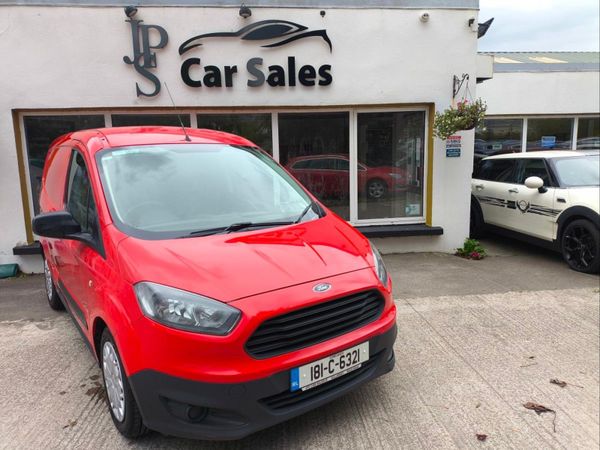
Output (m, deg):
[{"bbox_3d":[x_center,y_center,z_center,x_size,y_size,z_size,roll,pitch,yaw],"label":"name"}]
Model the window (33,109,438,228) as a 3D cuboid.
[{"bbox_3d":[-0.905,-0.761,6.236,5.680,1.750,0.100,-2,9,-6],"label":"window"}]

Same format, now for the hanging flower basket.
[{"bbox_3d":[2.182,-1.434,5.889,0.580,0.510,0.560,-2,9,-6],"label":"hanging flower basket"}]

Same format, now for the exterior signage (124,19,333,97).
[{"bbox_3d":[-0.921,-2.225,5.776,2.757,0.978,0.050,-2,9,-6],"label":"exterior signage"}]

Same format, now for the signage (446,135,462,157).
[{"bbox_3d":[2.245,-1.141,6.298,0.224,0.315,0.015,-2,9,-6],"label":"signage"}]

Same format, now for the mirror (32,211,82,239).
[{"bbox_3d":[-1.462,-0.003,2.615,0.250,0.165,0.130,-7,11,-37],"label":"mirror"}]

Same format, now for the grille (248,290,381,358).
[{"bbox_3d":[0.137,0.479,2.177,0.930,0.200,0.120,-7,11,-37],"label":"grille"}]

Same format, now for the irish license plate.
[{"bbox_3d":[0.166,0.698,2.172,0.520,0.113,0.015,-7,8,-37],"label":"irish license plate"}]

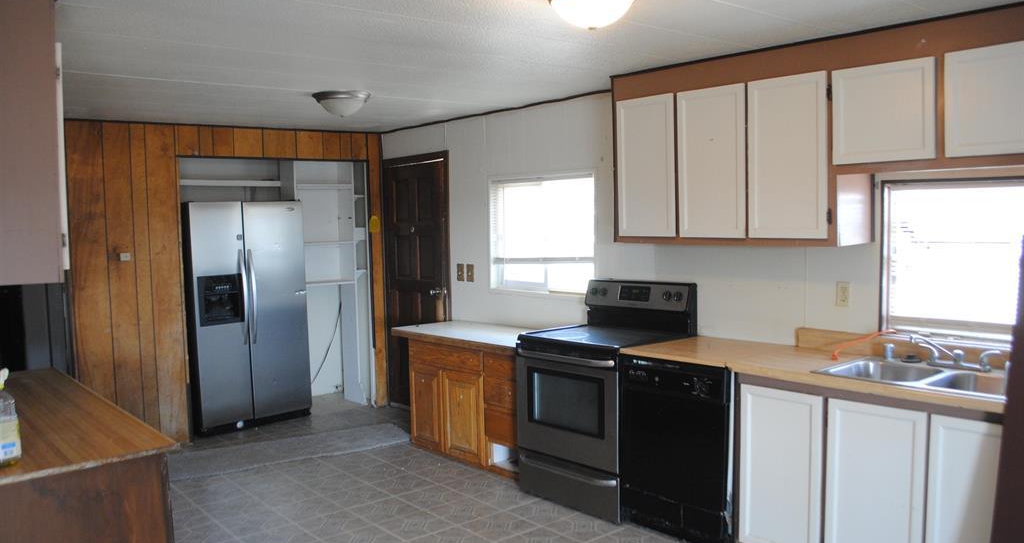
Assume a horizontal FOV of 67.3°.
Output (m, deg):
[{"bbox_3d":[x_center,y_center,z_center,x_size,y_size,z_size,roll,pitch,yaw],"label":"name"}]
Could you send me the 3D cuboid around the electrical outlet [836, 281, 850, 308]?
[{"bbox_3d":[1.580,0.113,3.686,0.008,0.117,0.069,-6,6,-42],"label":"electrical outlet"}]

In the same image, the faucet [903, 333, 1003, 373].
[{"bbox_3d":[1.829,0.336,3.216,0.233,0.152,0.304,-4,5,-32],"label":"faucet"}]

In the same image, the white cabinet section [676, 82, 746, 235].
[{"bbox_3d":[0.973,-0.522,3.739,0.022,0.718,0.371,-6,6,-42],"label":"white cabinet section"}]

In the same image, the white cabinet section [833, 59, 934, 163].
[{"bbox_3d":[1.512,-0.646,3.132,0.022,0.403,0.420,-6,6,-42],"label":"white cabinet section"}]

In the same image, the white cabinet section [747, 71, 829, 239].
[{"bbox_3d":[1.236,-0.507,3.451,0.022,0.718,0.374,-6,6,-42],"label":"white cabinet section"}]

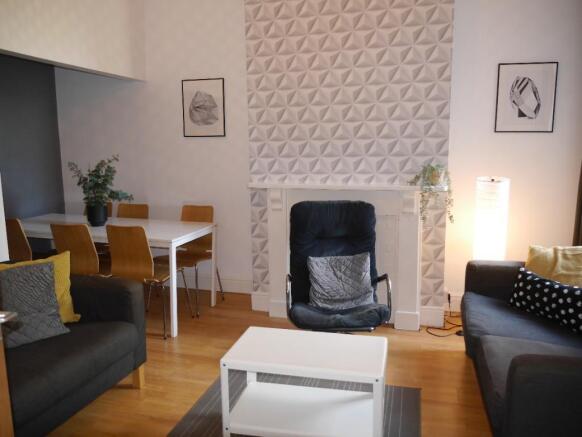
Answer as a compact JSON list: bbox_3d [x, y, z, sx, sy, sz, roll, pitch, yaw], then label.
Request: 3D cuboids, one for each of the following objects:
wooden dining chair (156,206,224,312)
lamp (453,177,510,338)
[{"bbox_3d":[-0.938,0.357,4.219,0.480,0.870,0.550,2,9,16],"label":"wooden dining chair"},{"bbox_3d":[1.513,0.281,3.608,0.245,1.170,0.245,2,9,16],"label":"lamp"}]

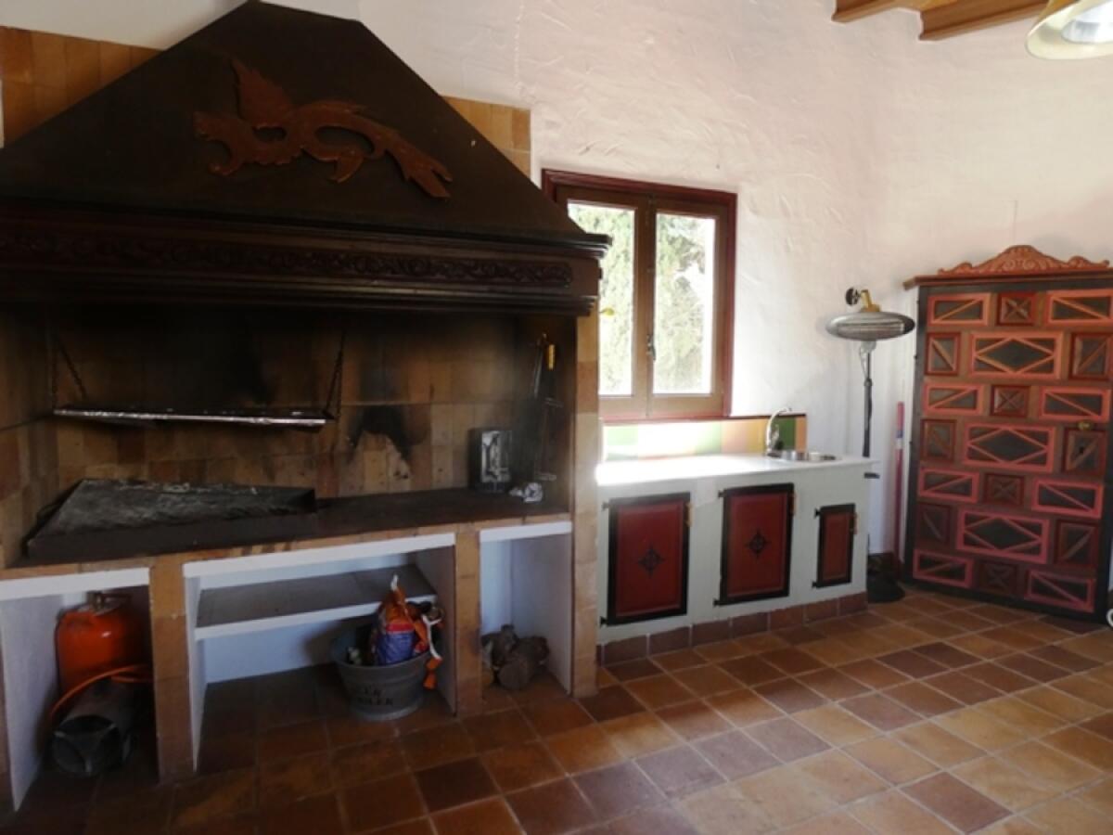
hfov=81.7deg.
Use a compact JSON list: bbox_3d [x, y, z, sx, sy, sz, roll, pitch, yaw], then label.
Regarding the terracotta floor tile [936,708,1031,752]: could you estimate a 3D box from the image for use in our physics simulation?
[{"bbox_3d":[1.732,1.276,2.627,0.240,0.020,0.240,-2,5,-23],"label":"terracotta floor tile"}]

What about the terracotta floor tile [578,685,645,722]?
[{"bbox_3d":[0.243,1.257,2.819,0.237,0.015,0.237,-2,5,-23],"label":"terracotta floor tile"}]

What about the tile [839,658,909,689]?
[{"bbox_3d":[1.527,1.238,3.103,0.240,0.020,0.240,-2,5,-23],"label":"tile"}]

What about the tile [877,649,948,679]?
[{"bbox_3d":[1.716,1.193,3.099,0.243,0.015,0.243,-2,5,-23],"label":"tile"}]

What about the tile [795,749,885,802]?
[{"bbox_3d":[1.019,1.303,2.324,0.238,0.015,0.238,-2,5,-23],"label":"tile"}]

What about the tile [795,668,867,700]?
[{"bbox_3d":[1.287,1.244,2.985,0.237,0.015,0.237,-2,5,-23],"label":"tile"}]

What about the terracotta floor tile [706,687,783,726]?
[{"bbox_3d":[0.794,1.227,2.719,0.243,0.015,0.243,-2,5,-23],"label":"terracotta floor tile"}]

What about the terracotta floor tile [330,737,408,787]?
[{"bbox_3d":[-0.706,1.296,2.422,0.240,0.020,0.240,-2,5,-23],"label":"terracotta floor tile"}]

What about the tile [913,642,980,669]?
[{"bbox_3d":[2.001,1.222,3.289,0.238,0.015,0.238,-2,5,-23],"label":"tile"}]

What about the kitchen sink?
[{"bbox_3d":[1.544,0.318,4.034,0.410,0.150,0.410,-2,5,-23],"label":"kitchen sink"}]

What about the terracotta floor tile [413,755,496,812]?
[{"bbox_3d":[-0.354,1.270,2.226,0.238,0.015,0.238,-2,5,-23],"label":"terracotta floor tile"}]

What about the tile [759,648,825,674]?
[{"bbox_3d":[1.155,1.192,3.136,0.243,0.015,0.243,-2,5,-23],"label":"tile"}]

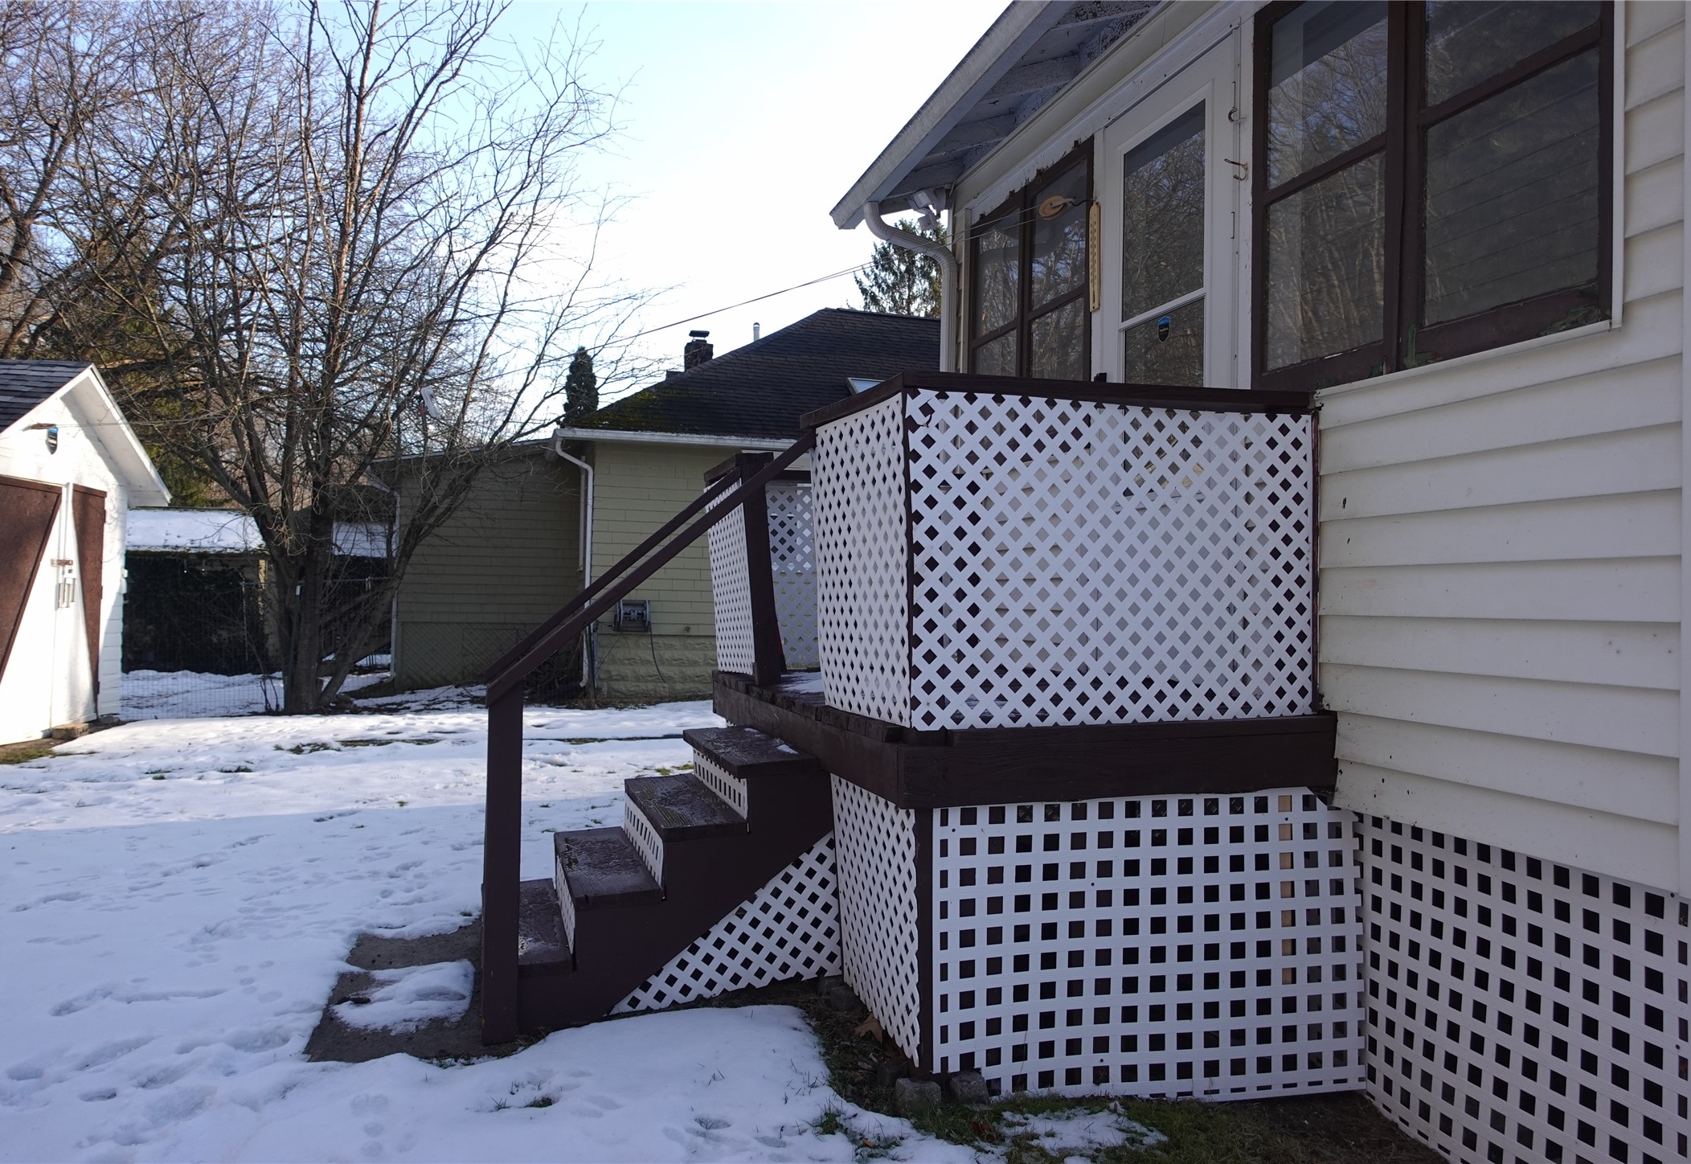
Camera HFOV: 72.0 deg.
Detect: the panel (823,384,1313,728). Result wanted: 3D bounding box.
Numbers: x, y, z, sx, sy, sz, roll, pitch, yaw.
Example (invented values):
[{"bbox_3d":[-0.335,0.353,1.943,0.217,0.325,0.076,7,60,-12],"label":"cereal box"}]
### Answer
[{"bbox_3d":[0.616,-0.055,3.427,1.208,0.865,0.789,0,-1,-17],"label":"panel"}]

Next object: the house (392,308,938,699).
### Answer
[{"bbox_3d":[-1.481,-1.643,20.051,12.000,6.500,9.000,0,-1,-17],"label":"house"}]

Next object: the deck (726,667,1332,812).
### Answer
[{"bbox_3d":[0.380,0.481,4.289,1.295,0.182,2.570,0,-1,-17],"label":"deck"}]

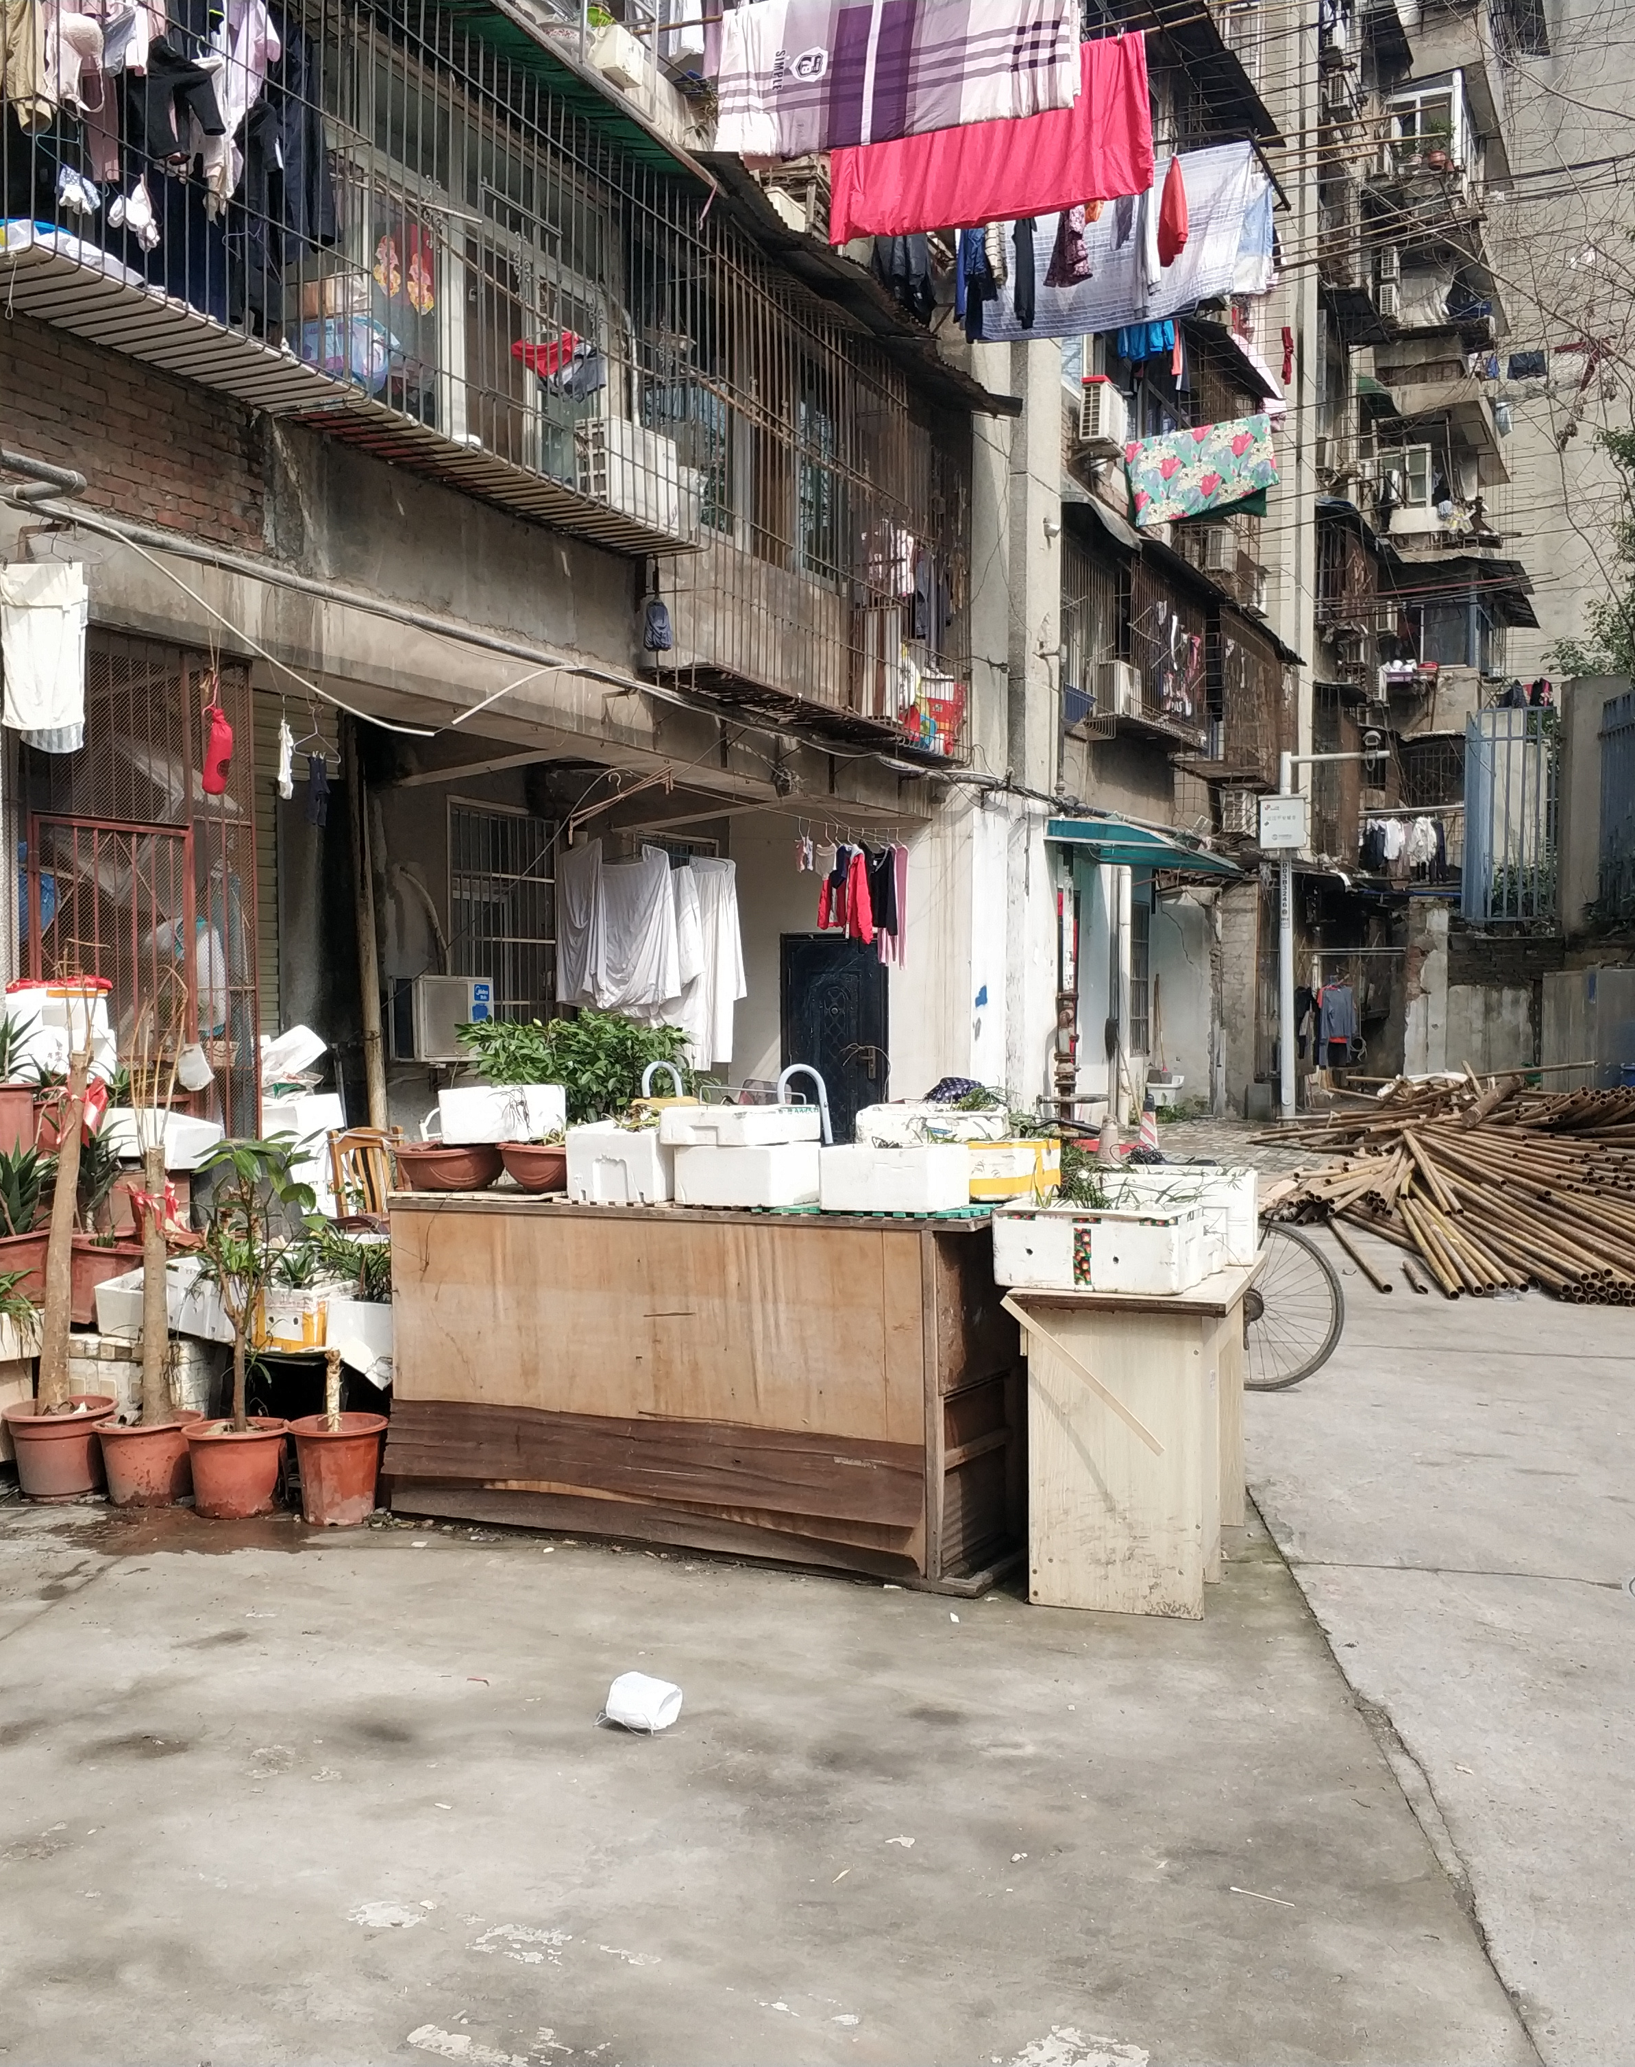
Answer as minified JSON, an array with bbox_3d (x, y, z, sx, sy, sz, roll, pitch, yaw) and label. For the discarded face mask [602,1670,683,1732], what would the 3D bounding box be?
[{"bbox_3d":[-0.357,1.373,4.434,0.145,0.090,0.110,1,2,24],"label":"discarded face mask"}]

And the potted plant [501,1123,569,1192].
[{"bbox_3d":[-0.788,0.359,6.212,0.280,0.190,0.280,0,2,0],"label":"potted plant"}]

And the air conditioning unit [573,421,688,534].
[{"bbox_3d":[-0.982,-2.855,11.108,0.250,0.490,0.740,1,2,25],"label":"air conditioning unit"}]

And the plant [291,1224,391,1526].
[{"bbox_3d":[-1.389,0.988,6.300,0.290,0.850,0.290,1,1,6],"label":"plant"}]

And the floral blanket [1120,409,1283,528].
[{"bbox_3d":[3.373,-4.964,19.000,1.360,0.820,0.180,1,1,26],"label":"floral blanket"}]

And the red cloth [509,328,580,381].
[{"bbox_3d":[-1.310,-3.265,10.366,0.340,0.250,0.100,1,2,25],"label":"red cloth"}]

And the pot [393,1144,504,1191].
[{"bbox_3d":[-1.180,0.423,6.850,0.340,0.150,0.330,1,1,0],"label":"pot"}]

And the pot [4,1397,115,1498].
[{"bbox_3d":[-2.232,1.224,6.335,0.335,0.235,0.335,0,2,-19],"label":"pot"}]

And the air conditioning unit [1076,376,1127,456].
[{"bbox_3d":[2.548,-5.519,19.300,0.280,0.550,0.760,1,1,25],"label":"air conditioning unit"}]

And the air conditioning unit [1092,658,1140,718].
[{"bbox_3d":[2.767,-3.188,19.900,0.270,0.510,0.740,1,1,25],"label":"air conditioning unit"}]

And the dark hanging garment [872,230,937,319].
[{"bbox_3d":[0.570,-5.028,14.041,0.420,0.750,0.200,1,2,25],"label":"dark hanging garment"}]

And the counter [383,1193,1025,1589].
[{"bbox_3d":[-0.289,0.918,5.961,1.730,0.910,0.580,1,2,24],"label":"counter"}]

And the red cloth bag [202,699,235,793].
[{"bbox_3d":[-2.272,-1.078,8.150,0.115,0.350,0.100,0,1,-18],"label":"red cloth bag"}]

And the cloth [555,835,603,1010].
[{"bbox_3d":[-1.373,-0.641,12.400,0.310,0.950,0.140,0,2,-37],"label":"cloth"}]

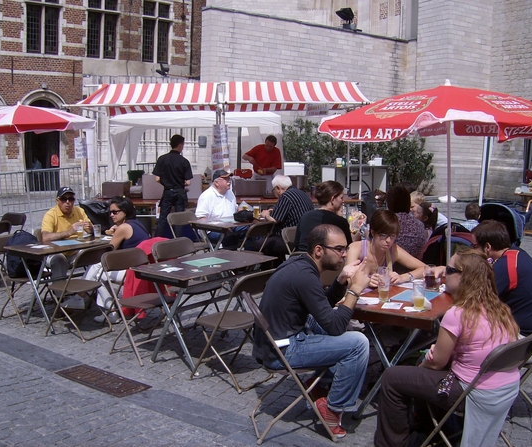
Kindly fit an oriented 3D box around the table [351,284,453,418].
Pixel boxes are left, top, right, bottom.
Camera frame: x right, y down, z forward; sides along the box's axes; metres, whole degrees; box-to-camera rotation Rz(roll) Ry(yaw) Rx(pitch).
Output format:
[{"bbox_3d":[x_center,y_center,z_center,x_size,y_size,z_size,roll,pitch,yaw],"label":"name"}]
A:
[{"bbox_3d":[0.956,0.804,3.986,0.600,0.745,1.080,5,9,33],"label":"table"}]

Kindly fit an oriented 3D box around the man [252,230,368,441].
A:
[{"bbox_3d":[0.258,0.613,3.616,0.700,1.230,0.530,-1,8,-2],"label":"man"}]

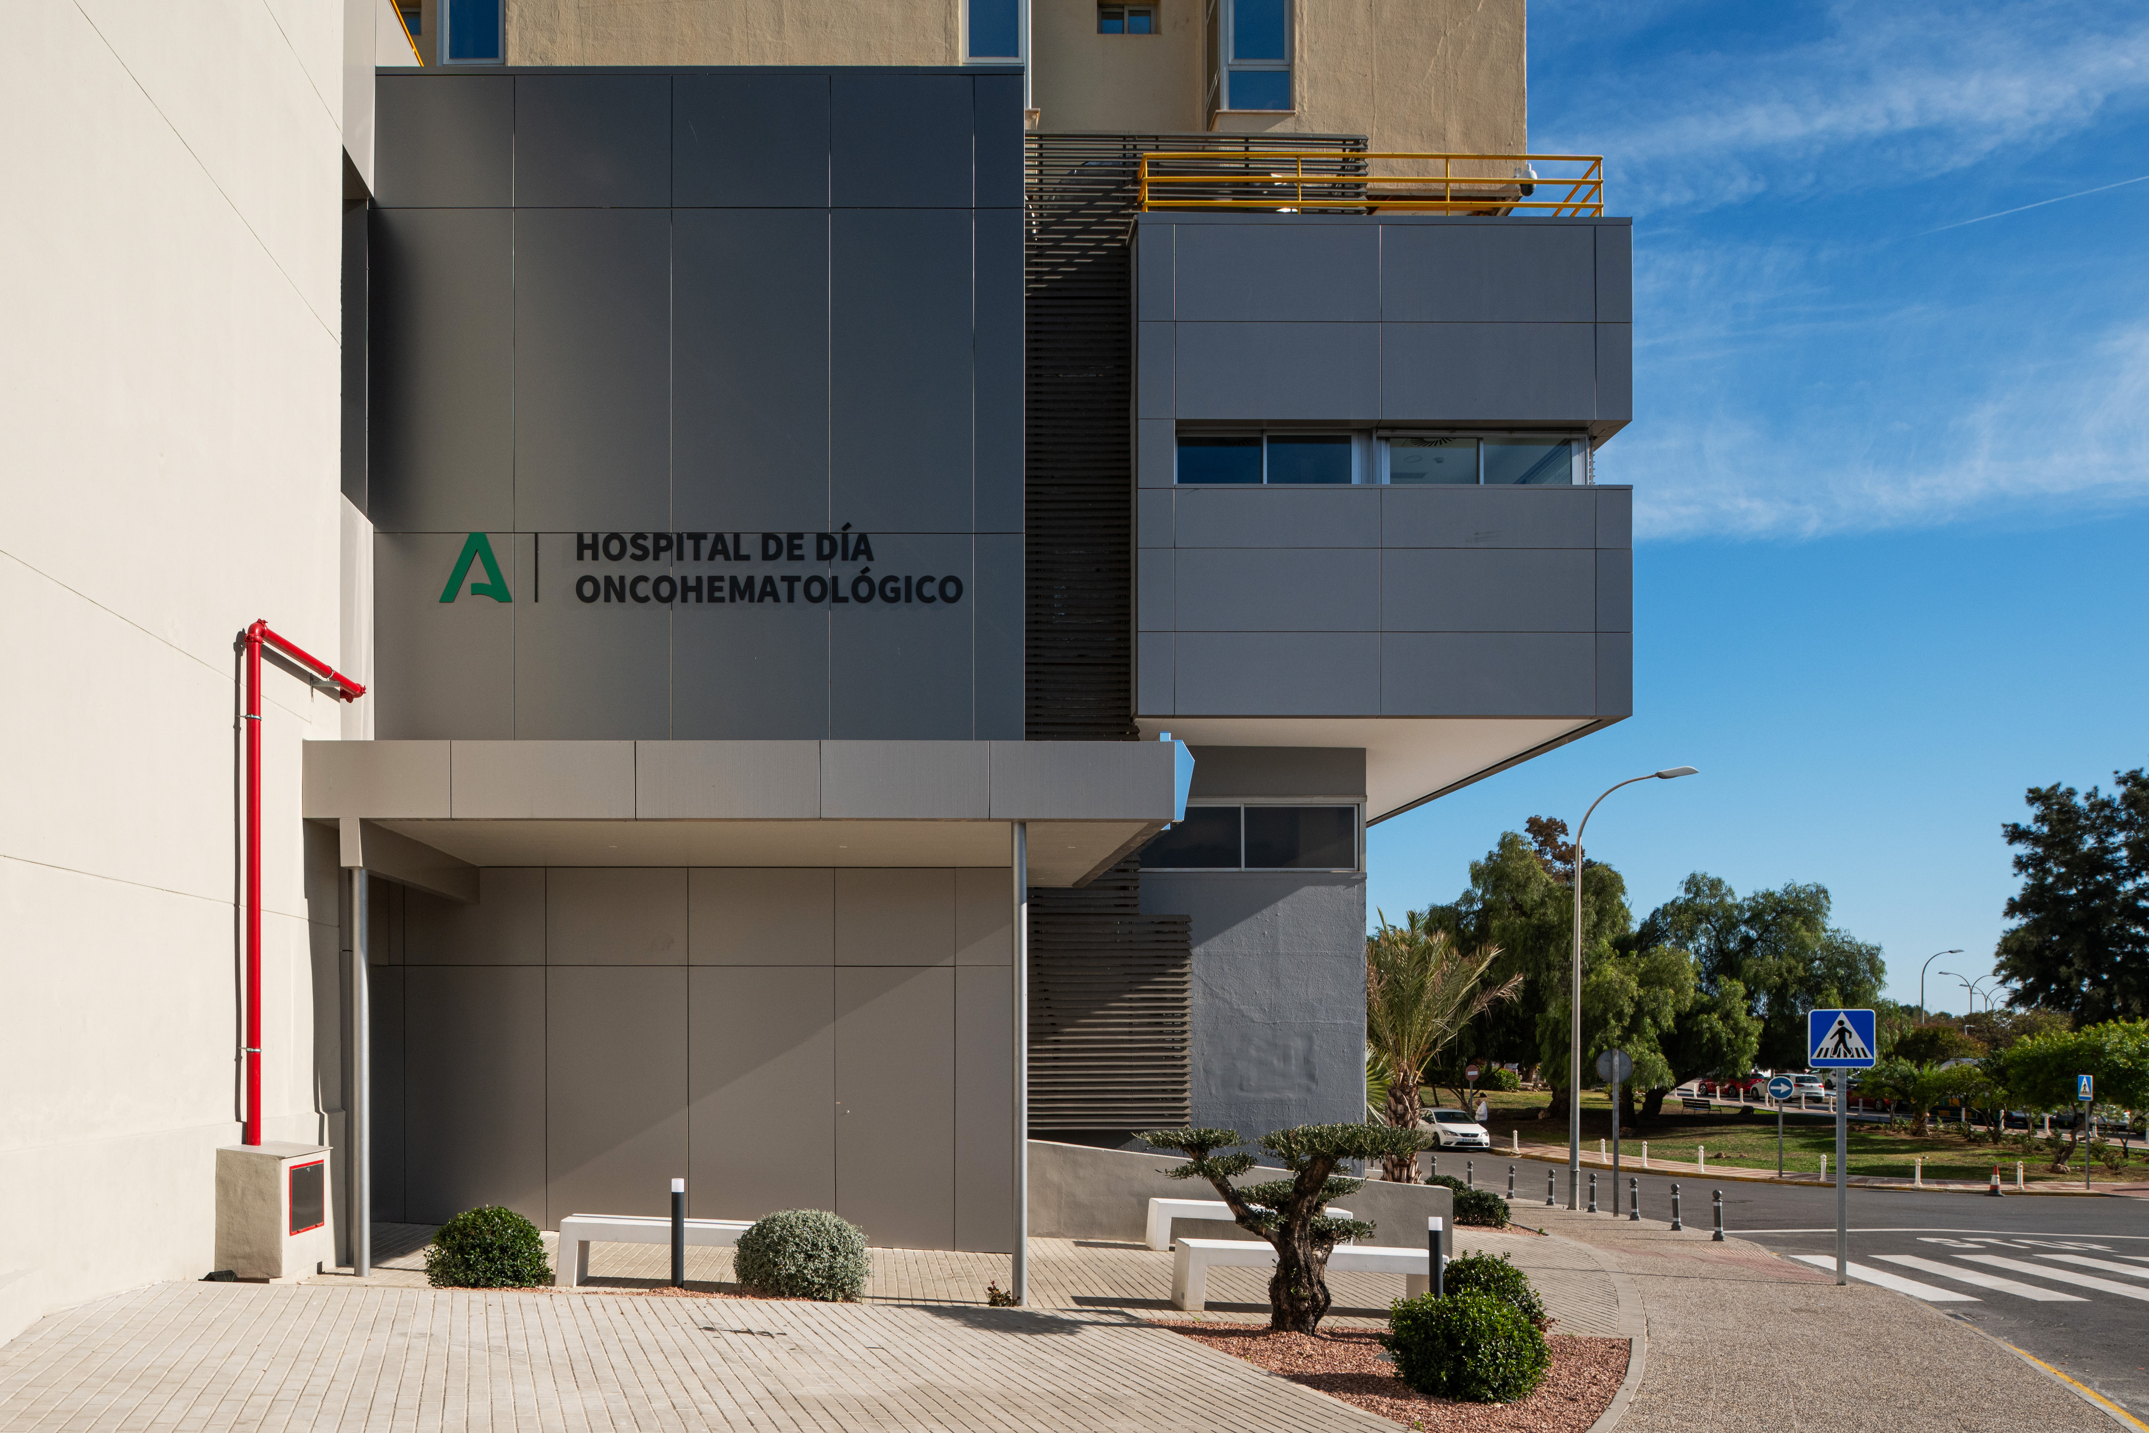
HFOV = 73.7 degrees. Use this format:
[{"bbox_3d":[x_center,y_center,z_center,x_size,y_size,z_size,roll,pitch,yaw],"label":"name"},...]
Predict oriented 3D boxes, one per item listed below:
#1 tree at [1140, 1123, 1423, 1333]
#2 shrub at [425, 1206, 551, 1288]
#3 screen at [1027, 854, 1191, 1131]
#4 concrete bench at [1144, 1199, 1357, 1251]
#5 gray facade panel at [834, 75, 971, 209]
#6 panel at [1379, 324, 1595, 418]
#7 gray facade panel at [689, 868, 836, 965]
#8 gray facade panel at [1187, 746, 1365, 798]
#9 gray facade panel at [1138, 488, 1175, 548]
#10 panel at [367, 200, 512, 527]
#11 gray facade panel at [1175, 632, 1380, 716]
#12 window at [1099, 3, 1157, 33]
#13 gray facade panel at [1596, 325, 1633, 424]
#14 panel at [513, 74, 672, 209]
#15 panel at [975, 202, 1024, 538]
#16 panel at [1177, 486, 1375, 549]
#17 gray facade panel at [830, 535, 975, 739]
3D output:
[{"bbox_3d":[1.346,3.320,9.300,1.820,1.360,1.550,0,0,0],"label":"tree"},{"bbox_3d":[-4.157,3.755,10.150,0.904,0.583,0.900,0,0,0],"label":"shrub"},{"bbox_3d":[0.302,2.750,14.360,1.726,2.750,0.120,0,-2,0],"label":"screen"},{"bbox_3d":[1.590,4.590,12.980,1.800,0.450,0.430,0,0,0],"label":"concrete bench"},{"bbox_3d":[-1.373,-4.585,11.425,1.129,1.096,0.050,0,0,0],"label":"gray facade panel"},{"bbox_3d":[4.032,-3.356,13.930,2.101,0.962,0.060,0,0,0],"label":"panel"},{"bbox_3d":[-2.420,1.552,11.125,1.132,0.748,0.050,0,0,0],"label":"gray facade panel"},{"bbox_3d":[2.039,0.598,15.230,2.129,0.552,0.060,0,0,0],"label":"gray facade panel"},{"bbox_3d":[0.701,-1.681,12.175,0.306,0.513,0.050,0,0,0],"label":"gray facade panel"},{"bbox_3d":[-5.208,-2.835,11.780,1.205,2.666,0.060,0,0,0],"label":"panel"},{"bbox_3d":[1.918,-0.388,13.525,1.938,0.807,0.050,0,0,0],"label":"gray facade panel"},{"bbox_3d":[0.643,-8.280,17.045,0.687,0.363,0.090,0,0,0],"label":"window"},{"bbox_3d":[5.051,-3.220,13.395,0.337,0.925,0.050,0,0,0],"label":"gray facade panel"},{"bbox_3d":[-3.834,-4.571,11.430,1.269,1.069,0.060,0,-2,0],"label":"panel"},{"bbox_3d":[-0.593,-2.744,11.375,0.399,2.575,0.050,0,0,0],"label":"panel"},{"bbox_3d":[1.918,-1.868,13.525,1.938,0.570,0.050,0,0,0],"label":"panel"},{"bbox_3d":[-1.360,-0.583,11.375,1.144,1.723,0.050,0,0,0],"label":"gray facade panel"}]

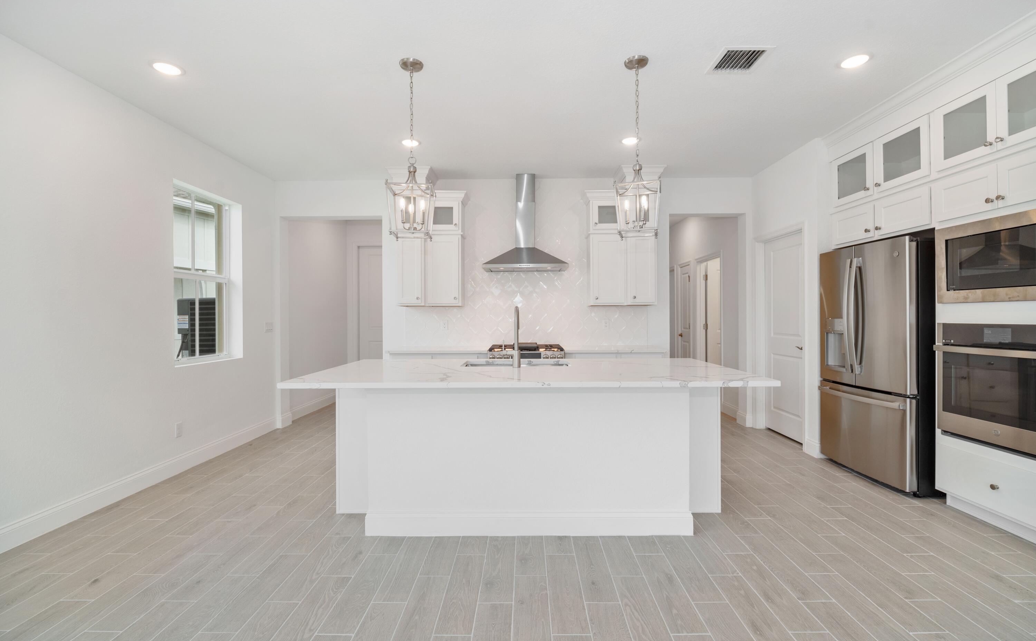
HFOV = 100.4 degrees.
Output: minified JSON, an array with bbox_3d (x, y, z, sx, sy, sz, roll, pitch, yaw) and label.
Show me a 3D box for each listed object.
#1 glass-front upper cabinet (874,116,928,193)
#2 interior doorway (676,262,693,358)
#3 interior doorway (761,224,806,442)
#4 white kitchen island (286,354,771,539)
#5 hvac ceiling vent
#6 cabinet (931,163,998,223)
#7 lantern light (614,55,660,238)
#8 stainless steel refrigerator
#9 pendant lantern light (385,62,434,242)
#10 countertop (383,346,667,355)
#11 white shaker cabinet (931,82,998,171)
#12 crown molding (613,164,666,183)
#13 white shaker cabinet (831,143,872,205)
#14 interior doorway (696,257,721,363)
[{"bbox_3d":[3.093,-1.219,3.203,0.520,0.418,0.475,0,1,1],"label":"glass-front upper cabinet"},{"bbox_3d":[2.716,0.144,6.967,0.120,2.105,0.688,0,1,1],"label":"interior doorway"},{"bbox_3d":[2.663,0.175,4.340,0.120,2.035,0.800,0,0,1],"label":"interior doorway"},{"bbox_3d":[0.069,0.780,2.874,2.635,0.929,1.215,0,1,1],"label":"white kitchen island"},{"bbox_3d":[1.352,-1.584,2.639,0.295,0.030,0.280,0,1,1],"label":"hvac ceiling vent"},{"bbox_3d":[3.088,-0.802,2.746,0.520,0.271,0.413,0,1,1],"label":"cabinet"},{"bbox_3d":[0.723,-1.044,2.604,0.262,1.070,0.262,0,0,17],"label":"lantern light"},{"bbox_3d":[2.885,0.313,3.282,0.790,1.770,0.910,0,0,1],"label":"stainless steel refrigerator"},{"bbox_3d":[-0.642,-1.034,2.613,0.262,1.070,0.262,0,0,-6],"label":"pendant lantern light"},{"bbox_3d":[0.085,0.310,4.537,2.740,0.033,0.670,0,0,1],"label":"countertop"},{"bbox_3d":[3.086,-1.216,2.747,0.520,0.416,0.408,0,1,1],"label":"white shaker cabinet"},{"bbox_3d":[1.301,-1.544,4.622,0.460,0.105,0.440,0,0,1],"label":"crown molding"},{"bbox_3d":[2.878,-1.155,3.467,0.410,0.415,0.450,0,0,1],"label":"white shaker cabinet"},{"bbox_3d":[2.666,0.154,5.925,0.130,2.050,0.820,0,0,1],"label":"interior doorway"}]

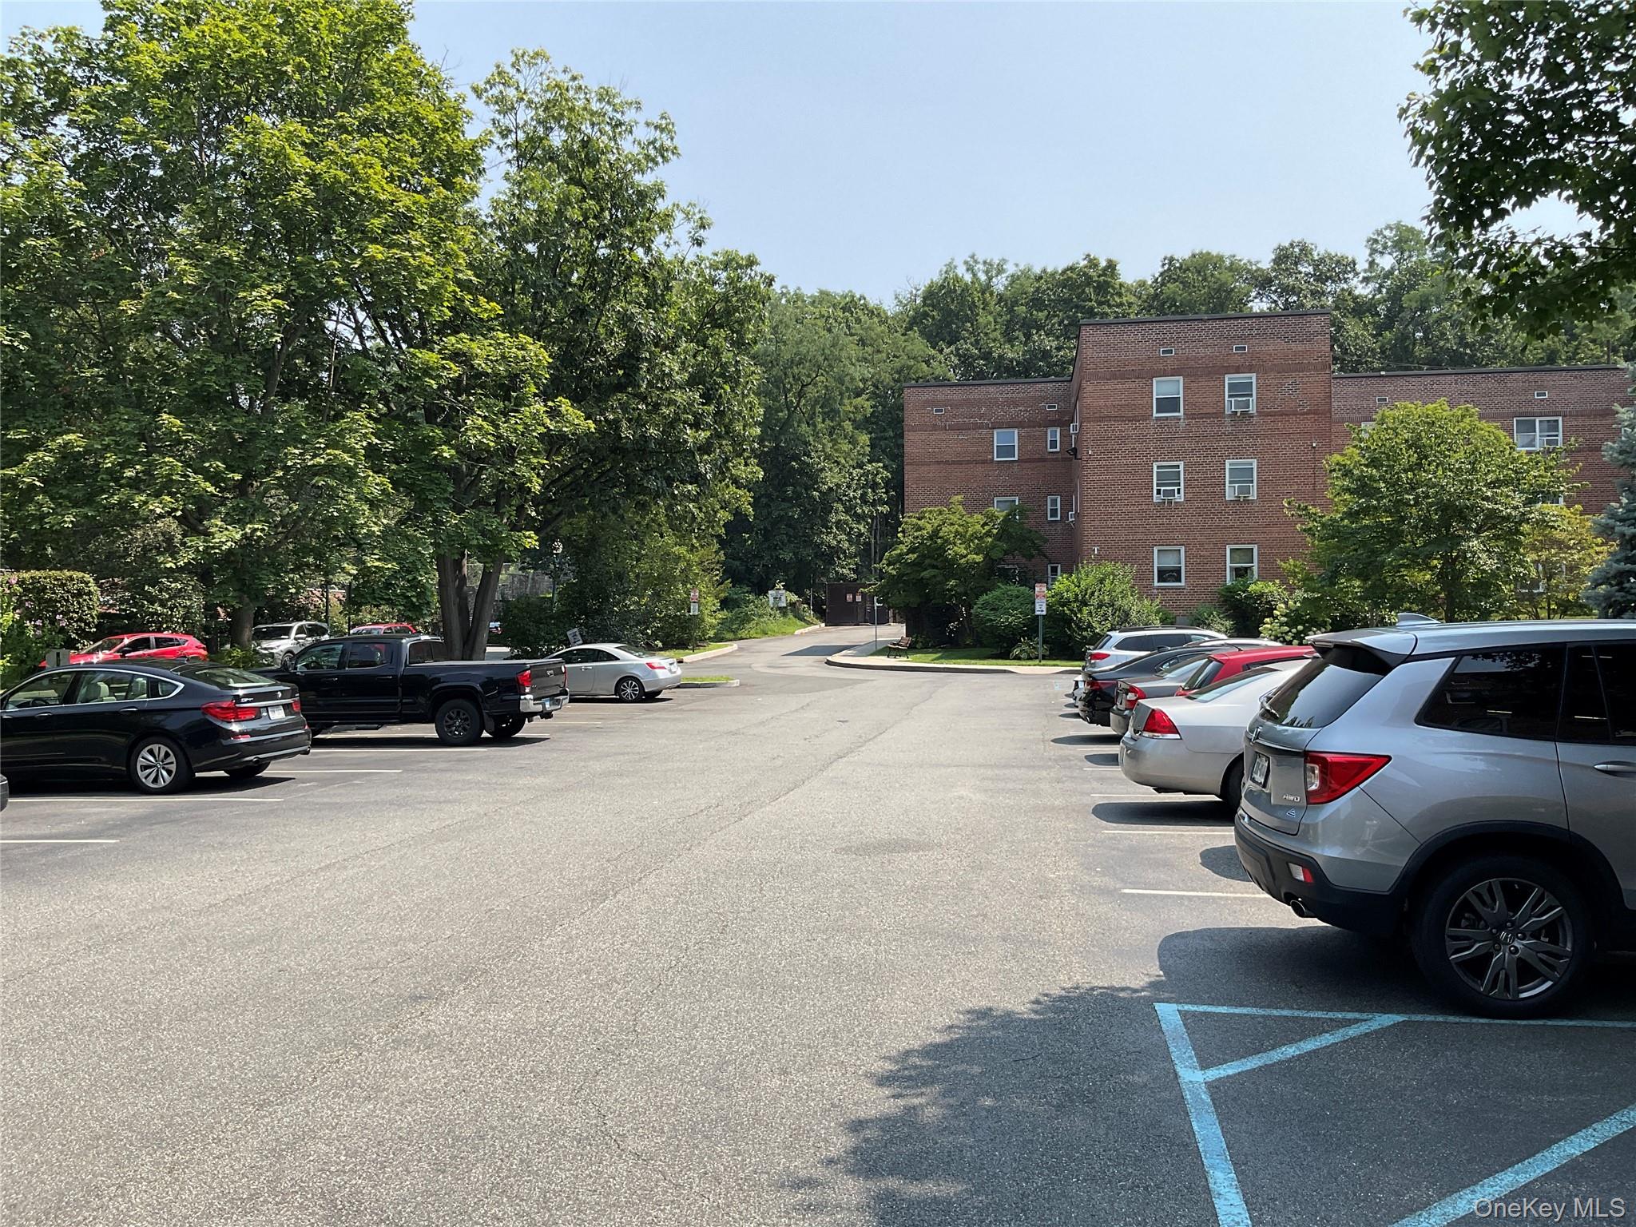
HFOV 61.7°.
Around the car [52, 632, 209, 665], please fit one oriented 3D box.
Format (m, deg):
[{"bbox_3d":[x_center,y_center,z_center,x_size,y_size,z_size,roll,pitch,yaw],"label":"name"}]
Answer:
[{"bbox_3d":[-19.850,1.330,39.300,1.800,1.540,4.400,-1,-1,27],"label":"car"}]

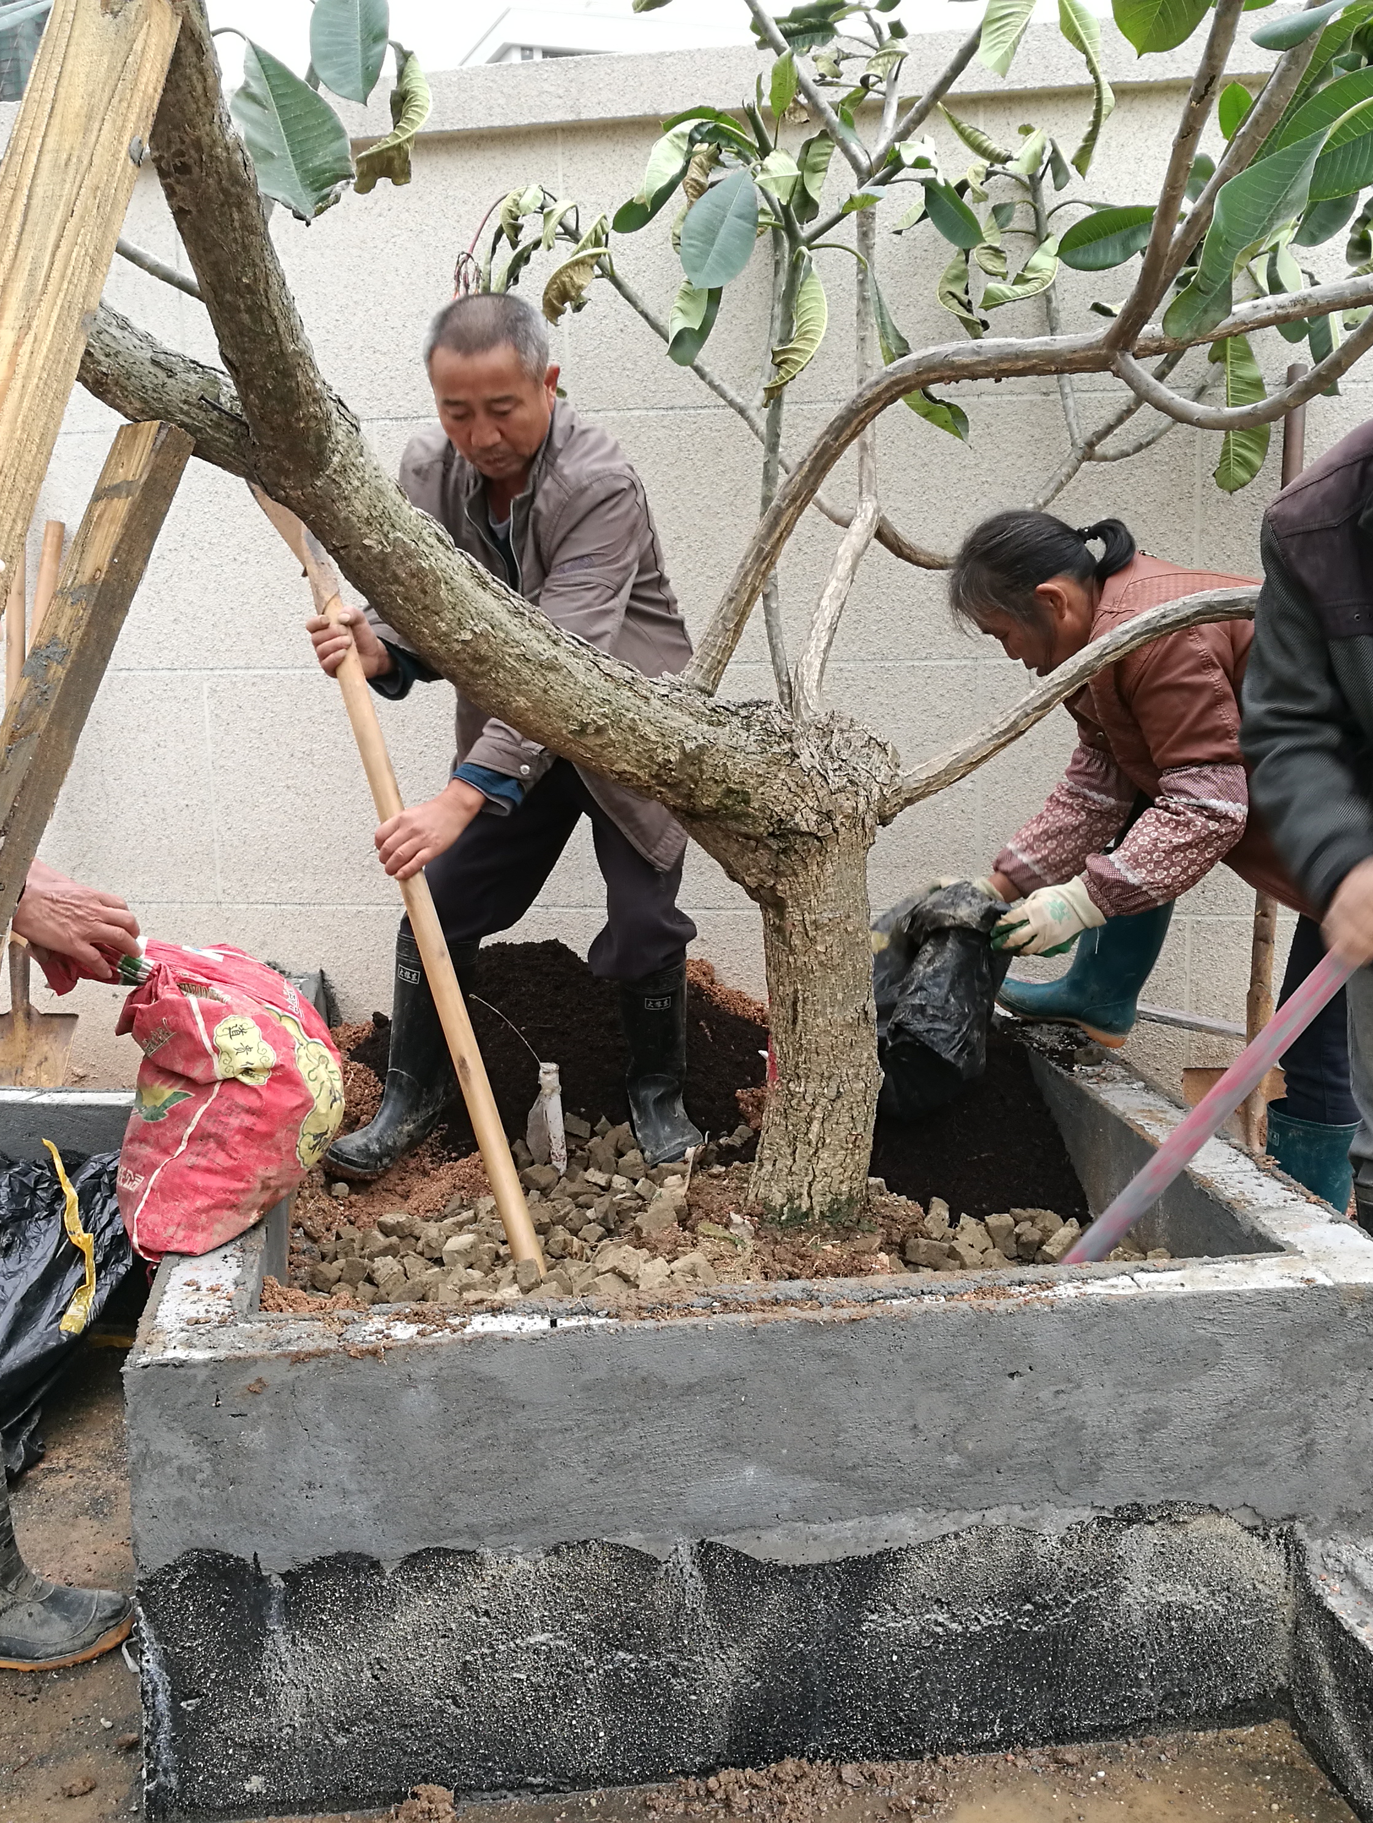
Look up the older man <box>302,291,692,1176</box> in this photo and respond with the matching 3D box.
[{"bbox_3d":[-0.279,-0.213,2.958,0.570,1.389,0.570,3,11,26],"label":"older man"}]

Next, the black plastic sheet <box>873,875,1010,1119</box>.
[{"bbox_3d":[0.390,0.143,3.005,0.260,0.380,0.240,-2,10,0],"label":"black plastic sheet"}]

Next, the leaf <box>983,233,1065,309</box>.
[{"bbox_3d":[0.494,-0.940,2.780,0.125,0.120,0.080,-2,10,0],"label":"leaf"}]

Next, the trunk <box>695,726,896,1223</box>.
[{"bbox_3d":[0.175,0.083,3.027,0.280,0.796,0.240,-2,10,0],"label":"trunk"}]

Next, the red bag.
[{"bbox_3d":[-0.605,0.226,2.515,0.290,0.380,0.270,-5,11,-17],"label":"red bag"}]

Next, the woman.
[{"bbox_3d":[0.780,-0.035,3.097,0.700,1.214,0.460,-2,10,-3],"label":"woman"}]

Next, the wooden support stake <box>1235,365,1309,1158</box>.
[{"bbox_3d":[1.123,-0.248,3.619,0.045,1.579,0.045,2,1,-1],"label":"wooden support stake"}]

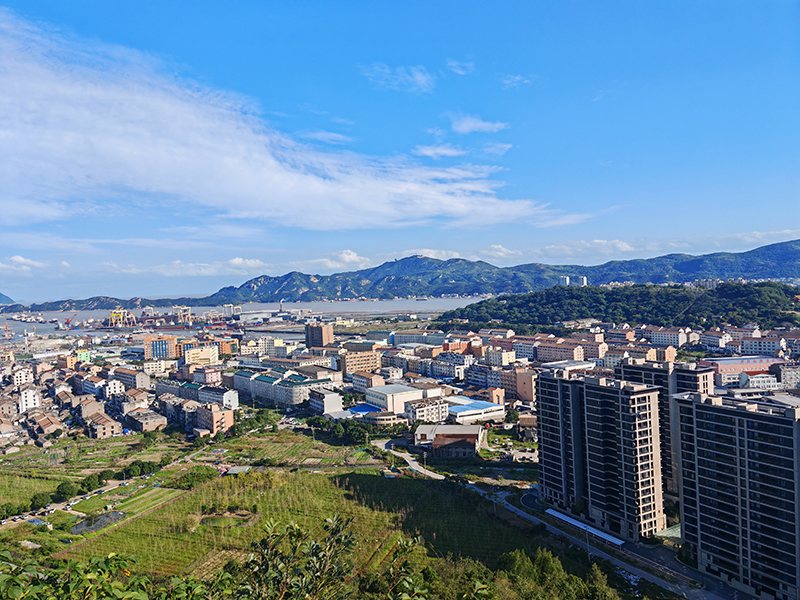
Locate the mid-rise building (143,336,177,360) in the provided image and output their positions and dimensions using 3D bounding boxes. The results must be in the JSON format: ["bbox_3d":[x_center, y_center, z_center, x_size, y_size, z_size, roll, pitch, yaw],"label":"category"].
[{"bbox_3d":[-334.230,67.960,876.340,39.970,34.880,18.030,-3,2,-10],"label":"mid-rise building"}]

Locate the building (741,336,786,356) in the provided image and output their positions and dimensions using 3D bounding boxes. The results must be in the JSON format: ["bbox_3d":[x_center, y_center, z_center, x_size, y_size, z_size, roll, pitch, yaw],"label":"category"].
[{"bbox_3d":[372.160,48.890,641.780,35.000,20.160,14.000,-1,2,38],"label":"building"}]

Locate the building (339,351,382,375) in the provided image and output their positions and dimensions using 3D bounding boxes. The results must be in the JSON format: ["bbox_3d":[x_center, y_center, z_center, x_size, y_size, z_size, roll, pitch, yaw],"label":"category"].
[{"bbox_3d":[-40.700,66.190,658.870,37.730,23.440,17.030,-3,2,-21],"label":"building"}]

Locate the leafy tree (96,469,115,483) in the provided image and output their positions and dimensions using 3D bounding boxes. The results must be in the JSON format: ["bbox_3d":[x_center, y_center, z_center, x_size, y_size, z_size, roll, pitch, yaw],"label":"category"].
[{"bbox_3d":[-148.910,89.450,316.510,8.400,6.600,8.400,-3,1,0],"label":"leafy tree"}]

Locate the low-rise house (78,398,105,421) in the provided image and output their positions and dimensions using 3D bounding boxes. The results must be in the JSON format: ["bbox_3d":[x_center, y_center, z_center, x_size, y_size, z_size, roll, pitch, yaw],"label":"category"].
[{"bbox_3d":[-240.960,85.060,486.300,16.000,13.000,12.000,-3,2,-27],"label":"low-rise house"}]

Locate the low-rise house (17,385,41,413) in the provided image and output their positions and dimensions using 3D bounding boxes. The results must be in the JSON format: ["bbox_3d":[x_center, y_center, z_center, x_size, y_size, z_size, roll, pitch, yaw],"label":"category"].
[{"bbox_3d":[-304.880,82.560,510.450,13.000,19.500,16.000,-3,2,-30],"label":"low-rise house"}]

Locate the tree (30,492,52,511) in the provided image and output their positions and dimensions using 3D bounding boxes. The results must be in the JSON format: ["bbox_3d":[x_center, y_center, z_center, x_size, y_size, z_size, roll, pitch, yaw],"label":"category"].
[{"bbox_3d":[-163.720,91.180,284.590,8.800,6.800,8.800,-4,2,-31],"label":"tree"}]

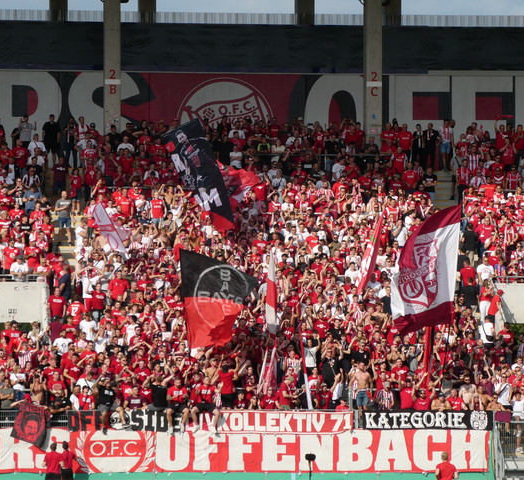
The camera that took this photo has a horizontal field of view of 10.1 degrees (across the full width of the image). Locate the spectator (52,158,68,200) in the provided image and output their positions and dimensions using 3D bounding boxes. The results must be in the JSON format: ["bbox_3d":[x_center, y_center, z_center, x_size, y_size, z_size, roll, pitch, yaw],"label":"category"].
[{"bbox_3d":[-6.774,-1.926,99.600,0.570,1.760,0.380,0,-2,-7],"label":"spectator"}]

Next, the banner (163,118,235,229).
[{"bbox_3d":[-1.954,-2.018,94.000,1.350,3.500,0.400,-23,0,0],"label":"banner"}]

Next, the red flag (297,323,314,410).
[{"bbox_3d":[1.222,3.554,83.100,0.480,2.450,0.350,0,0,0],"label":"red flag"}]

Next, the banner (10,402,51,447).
[{"bbox_3d":[-6.480,5.164,82.800,1.000,1.080,0.200,13,0,0],"label":"banner"}]

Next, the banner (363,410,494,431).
[{"bbox_3d":[4.672,5.064,83.000,3.700,0.580,0.100,0,0,0],"label":"banner"}]

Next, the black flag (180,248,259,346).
[{"bbox_3d":[-1.207,1.690,84.000,2.200,2.800,0.700,0,0,0],"label":"black flag"}]

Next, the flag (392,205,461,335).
[{"bbox_3d":[4.643,0.847,83.500,1.950,3.650,0.800,0,0,0],"label":"flag"}]

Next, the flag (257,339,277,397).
[{"bbox_3d":[0.182,3.597,82.800,0.580,1.580,0.300,0,-2,-5],"label":"flag"}]

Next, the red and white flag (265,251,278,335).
[{"bbox_3d":[0.275,1.517,85.500,0.420,2.400,0.450,0,0,0],"label":"red and white flag"}]

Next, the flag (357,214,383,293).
[{"bbox_3d":[3.216,0.404,88.500,0.720,2.300,0.400,0,-2,-5],"label":"flag"}]

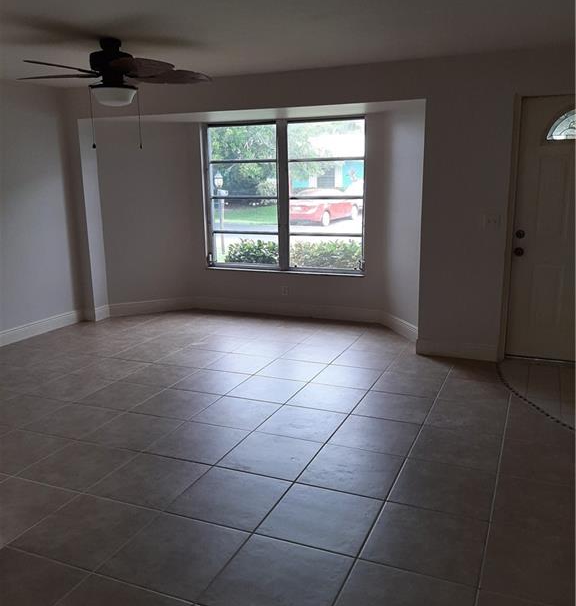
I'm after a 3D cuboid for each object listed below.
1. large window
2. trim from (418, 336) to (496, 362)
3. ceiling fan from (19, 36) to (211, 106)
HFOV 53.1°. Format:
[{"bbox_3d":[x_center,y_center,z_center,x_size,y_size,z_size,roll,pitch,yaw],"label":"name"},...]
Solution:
[{"bbox_3d":[-0.074,-1.138,6.235,1.843,1.612,0.120,4,13,21],"label":"large window"},{"bbox_3d":[1.410,0.391,4.823,0.653,0.135,0.020,4,13,21],"label":"trim"},{"bbox_3d":[-1.133,-1.497,3.748,1.310,0.410,1.280,4,13,21],"label":"ceiling fan"}]

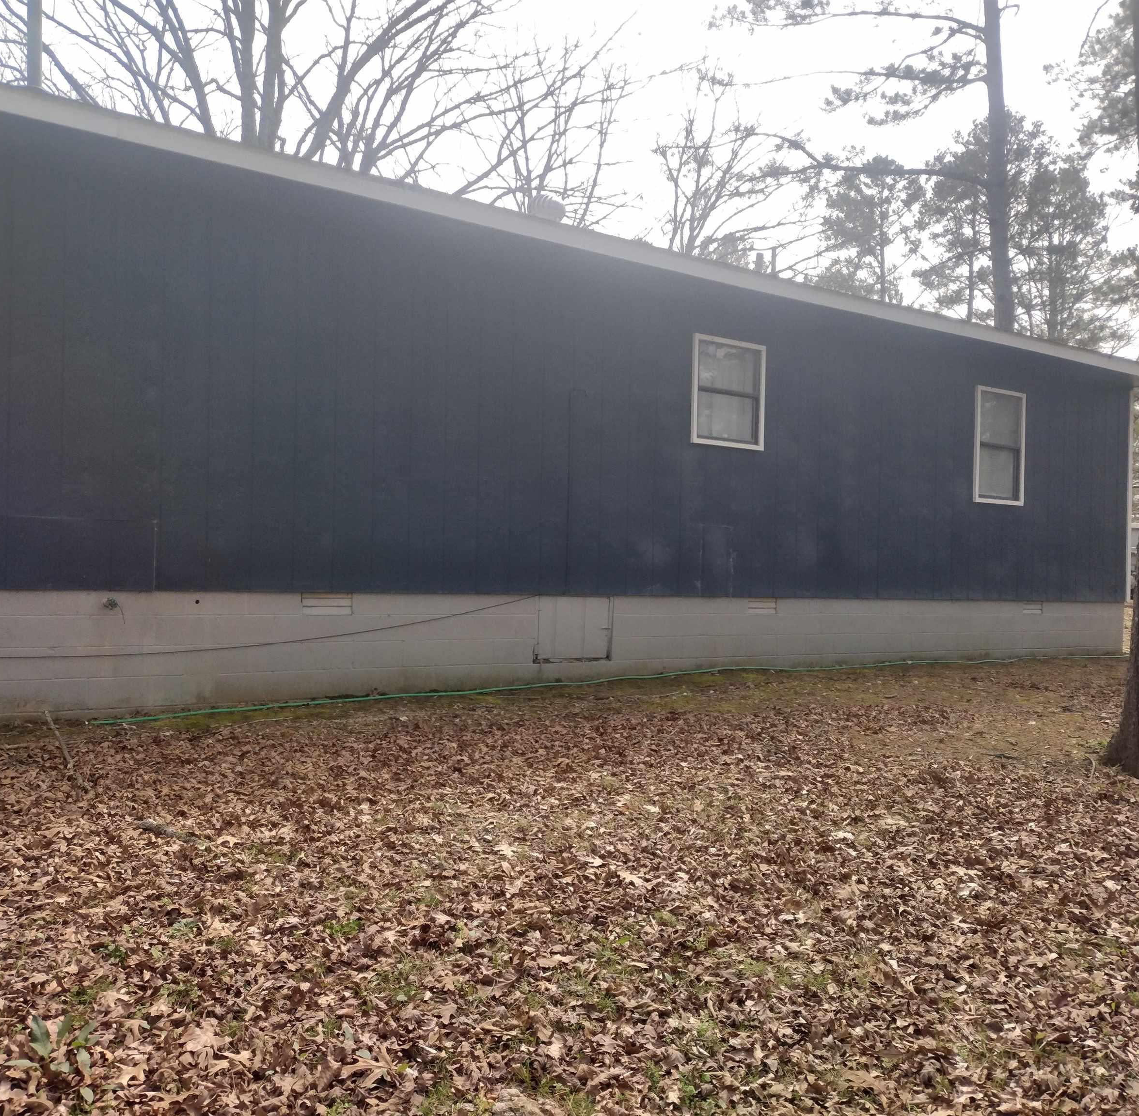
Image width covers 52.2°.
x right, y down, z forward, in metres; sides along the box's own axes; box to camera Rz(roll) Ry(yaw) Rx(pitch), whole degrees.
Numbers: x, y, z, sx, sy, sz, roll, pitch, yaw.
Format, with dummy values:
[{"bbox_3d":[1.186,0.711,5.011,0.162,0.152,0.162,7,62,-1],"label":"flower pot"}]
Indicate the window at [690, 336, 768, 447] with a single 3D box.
[{"bbox_3d":[1.470,-1.516,10.722,0.900,1.000,0.100,2,-1,-36],"label":"window"}]

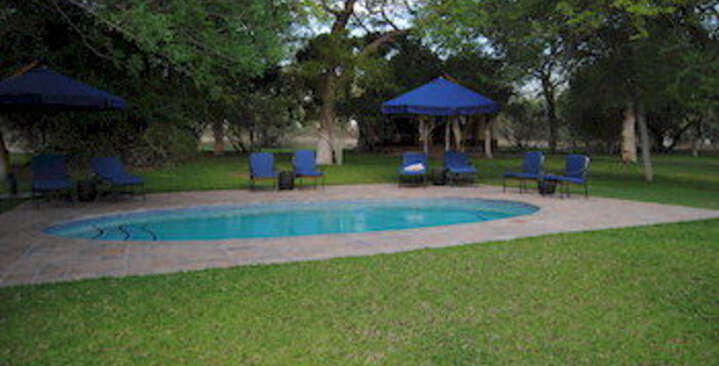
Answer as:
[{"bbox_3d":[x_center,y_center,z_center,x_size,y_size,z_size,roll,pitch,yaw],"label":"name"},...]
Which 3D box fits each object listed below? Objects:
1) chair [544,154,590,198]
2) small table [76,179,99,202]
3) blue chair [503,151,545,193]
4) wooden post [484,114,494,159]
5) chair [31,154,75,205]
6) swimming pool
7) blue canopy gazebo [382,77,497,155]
[{"bbox_3d":[4.700,-0.171,12.190,0.820,1.000,0.660,-4,7,-37],"label":"chair"},{"bbox_3d":[-5.860,0.141,11.667,0.450,0.480,0.450,0,6,0],"label":"small table"},{"bbox_3d":[4.098,-0.248,13.437,0.820,0.950,0.660,-3,6,-30],"label":"blue chair"},{"bbox_3d":[7.050,-2.509,28.893,0.380,2.450,0.380,0,6,0],"label":"wooden post"},{"bbox_3d":[-6.334,-0.040,11.146,0.680,0.970,0.850,-4,7,-35],"label":"chair"},{"bbox_3d":[-0.753,0.769,9.741,8.900,0.400,3.800,-2,6,-18],"label":"swimming pool"},{"bbox_3d":[4.600,-3.625,29.790,6.500,4.500,6.500,0,6,0],"label":"blue canopy gazebo"}]

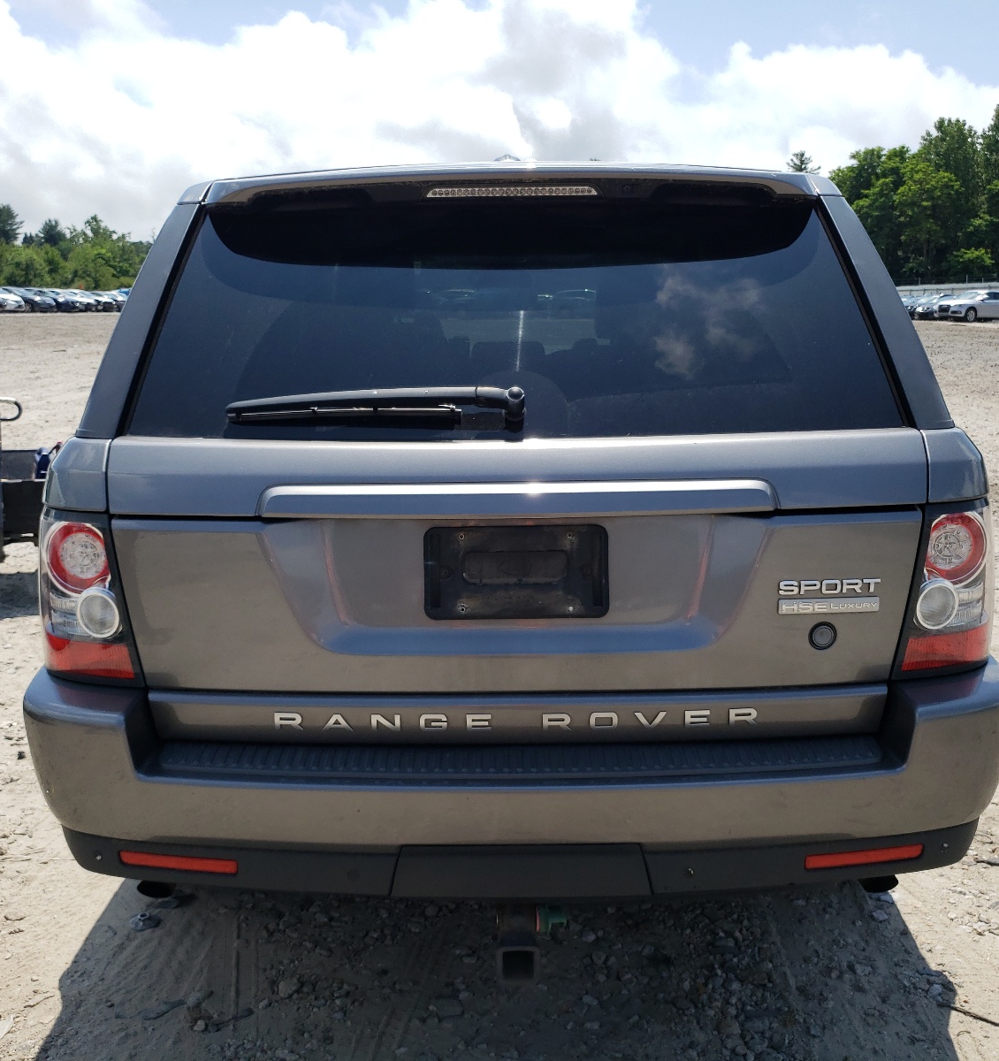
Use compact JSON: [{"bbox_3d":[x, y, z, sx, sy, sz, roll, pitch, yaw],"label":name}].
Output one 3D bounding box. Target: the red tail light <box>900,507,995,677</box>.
[{"bbox_3d":[0.810,0.100,1.971,0.235,0.320,0.200,-1,13,-4],"label":"red tail light"}]

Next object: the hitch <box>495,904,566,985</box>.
[{"bbox_3d":[0.052,0.662,1.815,0.115,0.130,0.190,0,13,0],"label":"hitch"}]

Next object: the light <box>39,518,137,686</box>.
[{"bbox_3d":[-0.735,0.095,1.867,0.260,0.300,0.230,0,13,0],"label":"light"}]

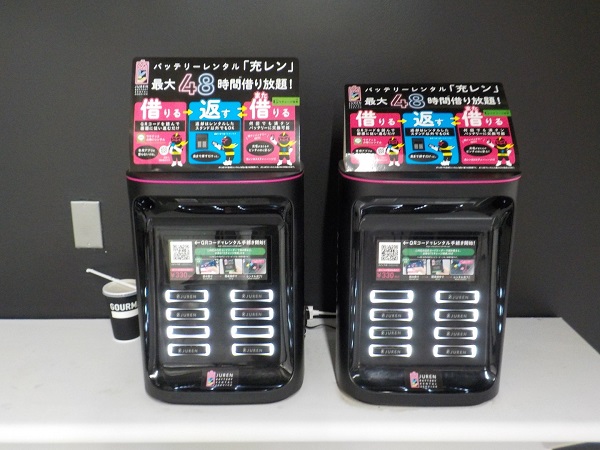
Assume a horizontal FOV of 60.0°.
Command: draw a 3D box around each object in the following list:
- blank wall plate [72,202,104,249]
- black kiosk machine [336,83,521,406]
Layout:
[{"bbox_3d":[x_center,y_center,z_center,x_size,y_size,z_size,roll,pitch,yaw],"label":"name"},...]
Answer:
[{"bbox_3d":[-0.529,0.002,1.292,0.070,0.120,0.009,0,15,0],"label":"blank wall plate"},{"bbox_3d":[0.231,0.029,1.010,0.314,0.586,0.228,0,15,2],"label":"black kiosk machine"}]

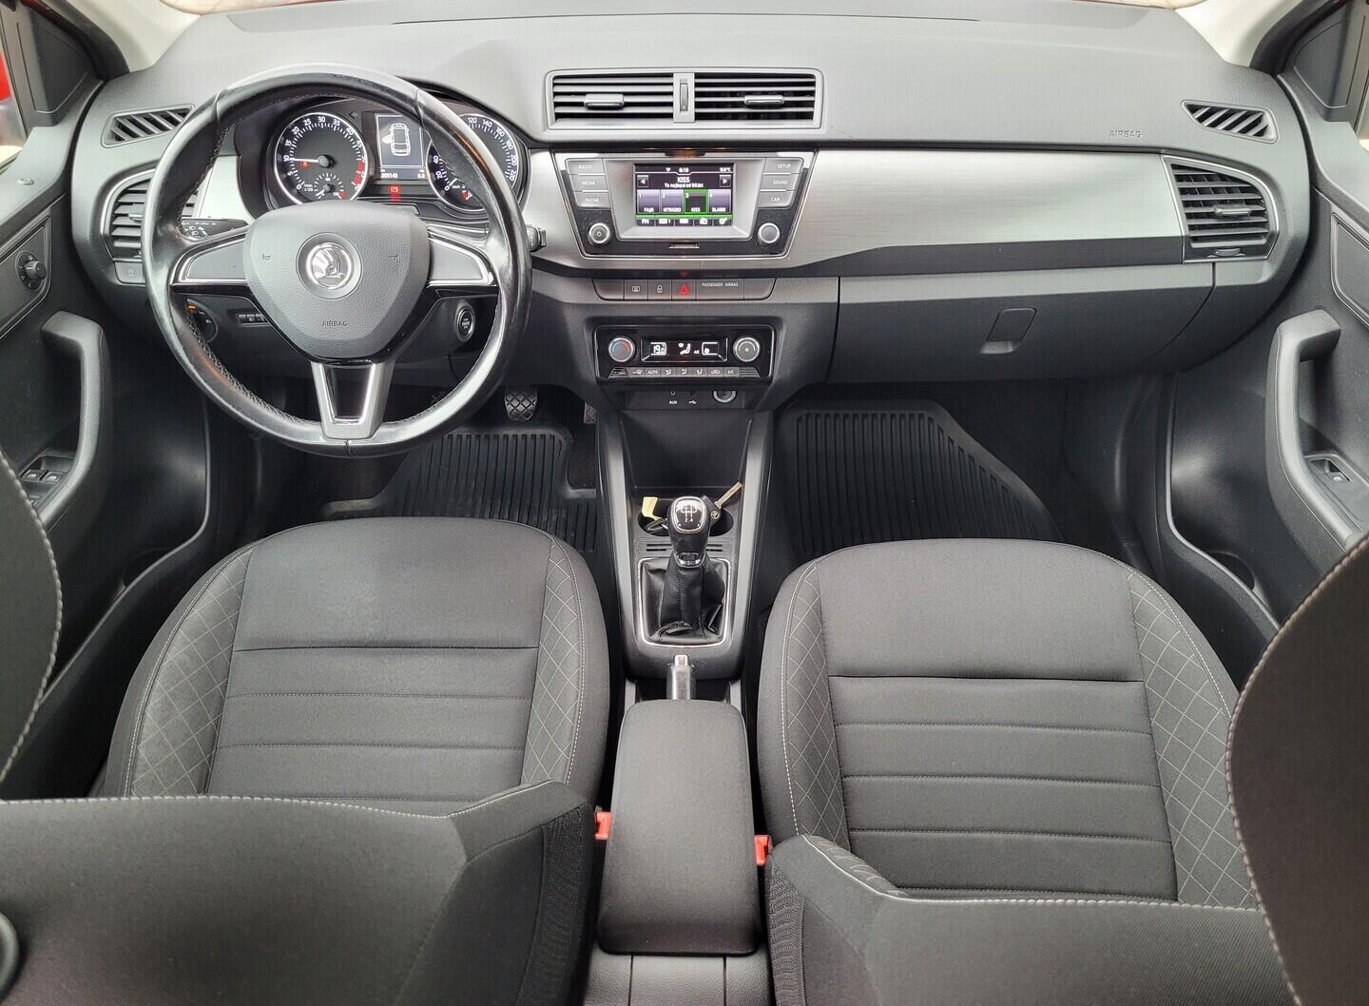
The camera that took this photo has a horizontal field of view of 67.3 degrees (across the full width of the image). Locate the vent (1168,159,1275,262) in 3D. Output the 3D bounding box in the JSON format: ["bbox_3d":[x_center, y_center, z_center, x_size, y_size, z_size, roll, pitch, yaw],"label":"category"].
[{"bbox_3d":[0.594,-0.330,1.159,0.096,0.106,0.040,0,21,0],"label":"vent"}]

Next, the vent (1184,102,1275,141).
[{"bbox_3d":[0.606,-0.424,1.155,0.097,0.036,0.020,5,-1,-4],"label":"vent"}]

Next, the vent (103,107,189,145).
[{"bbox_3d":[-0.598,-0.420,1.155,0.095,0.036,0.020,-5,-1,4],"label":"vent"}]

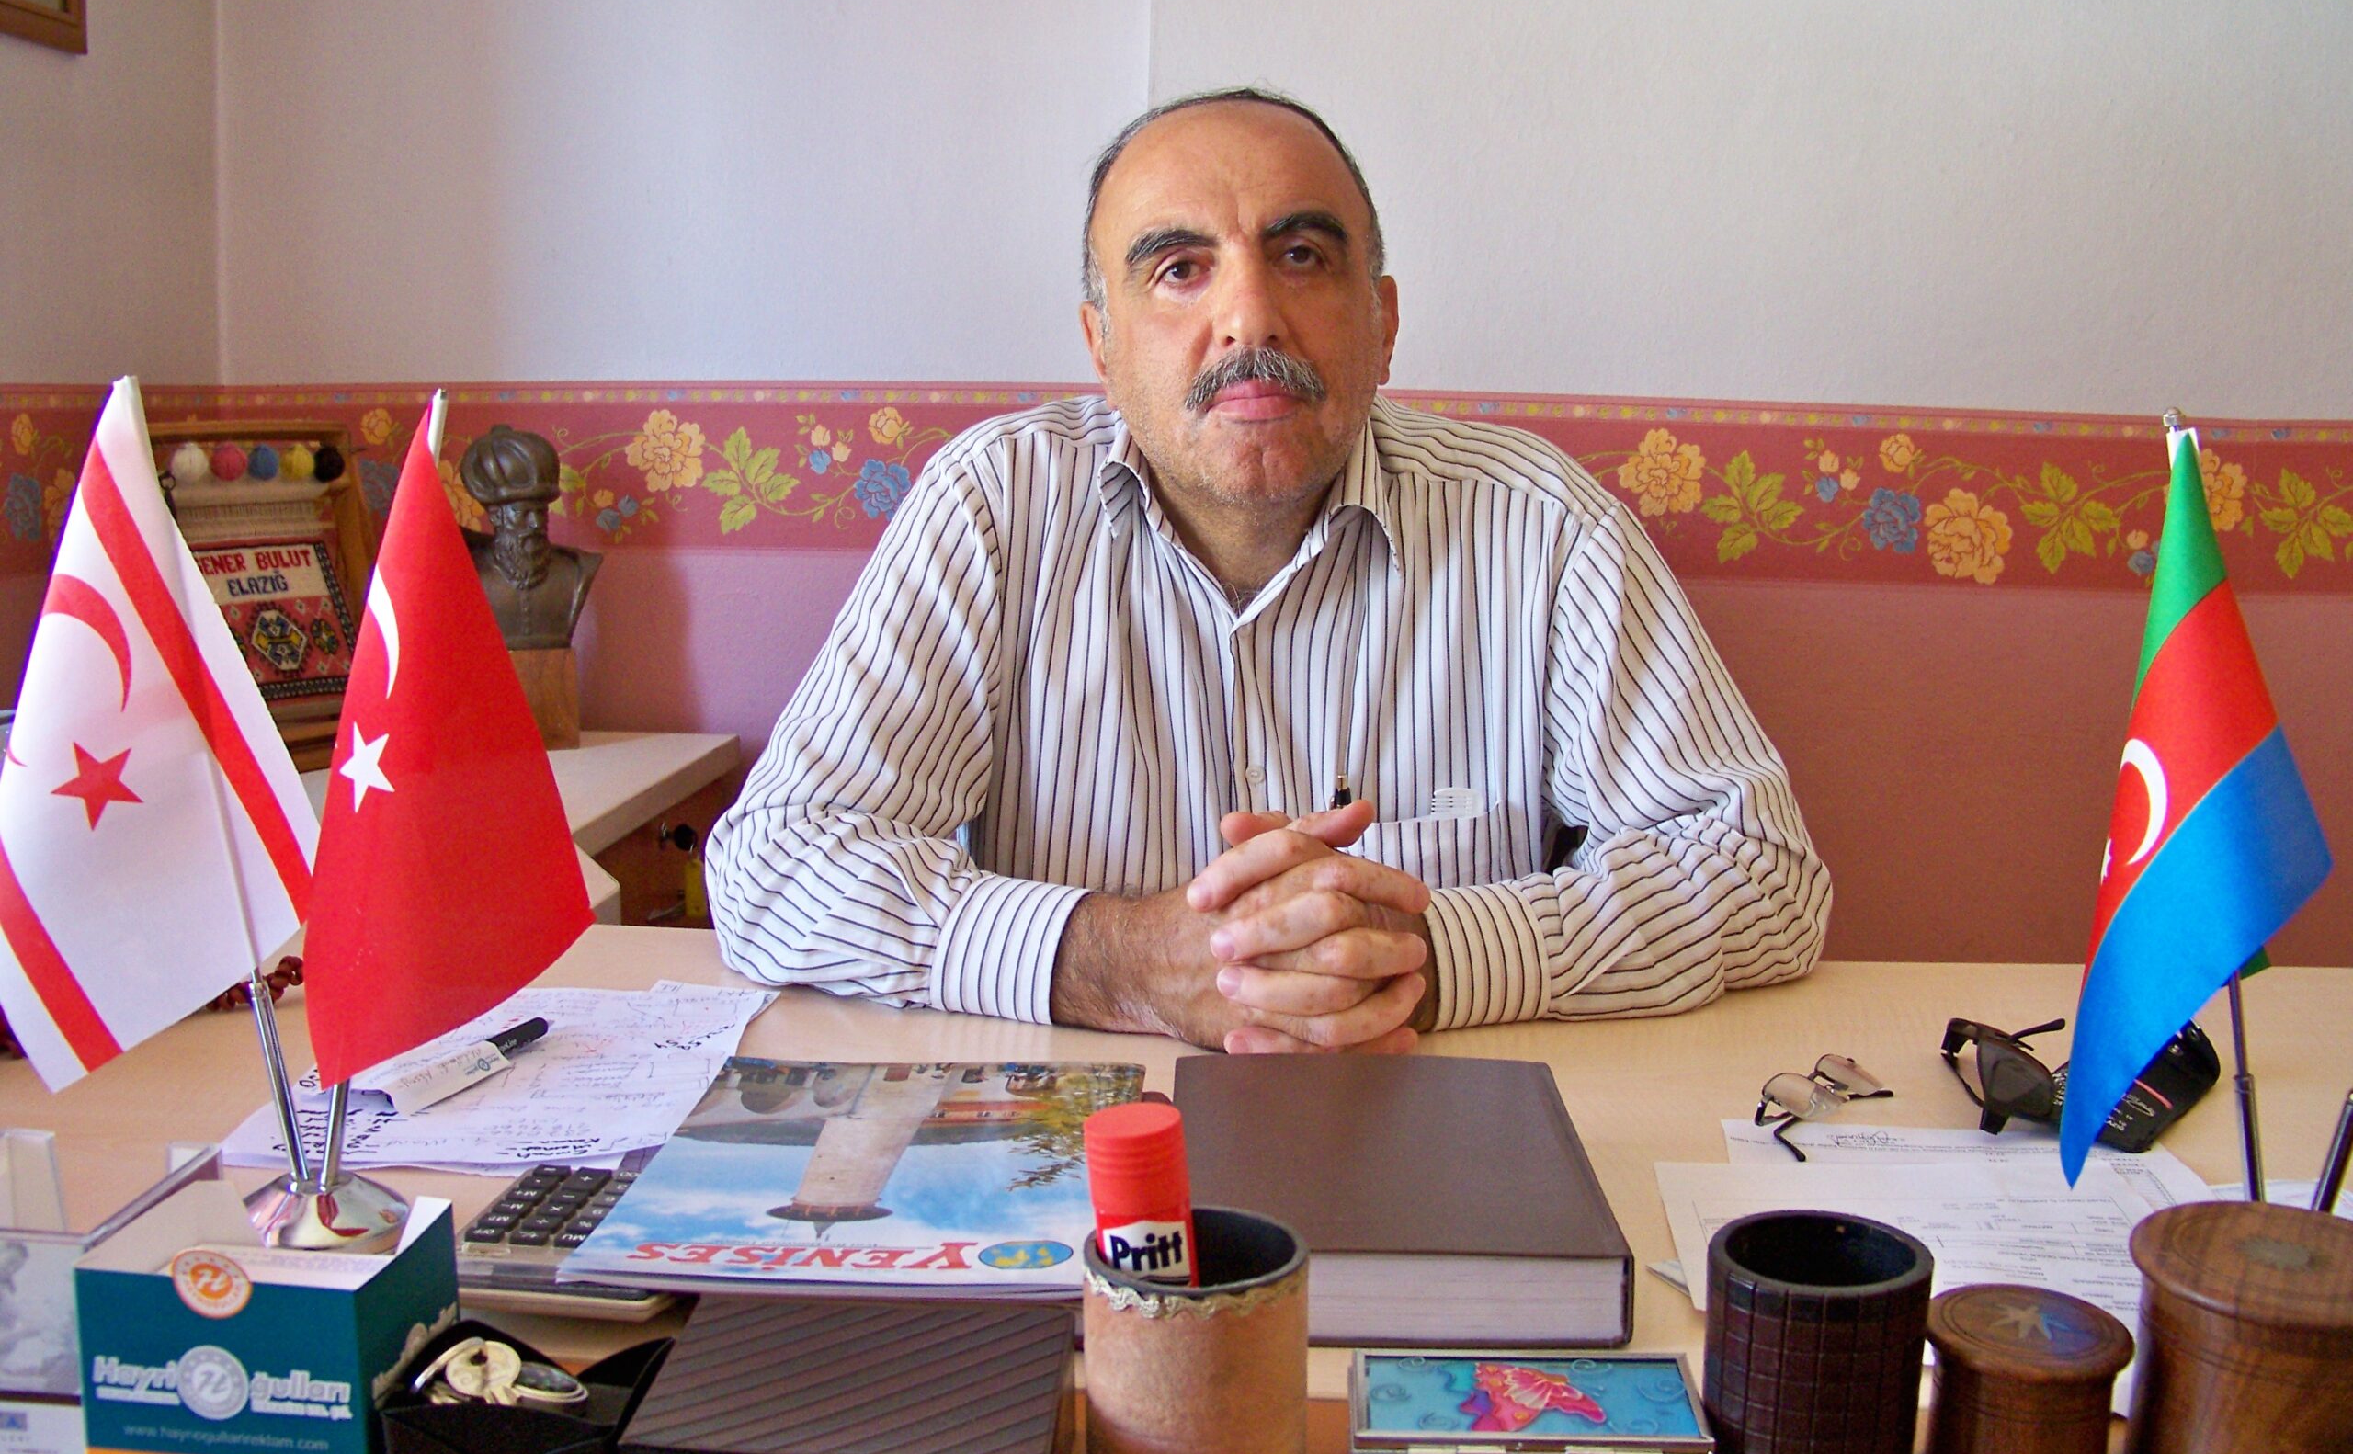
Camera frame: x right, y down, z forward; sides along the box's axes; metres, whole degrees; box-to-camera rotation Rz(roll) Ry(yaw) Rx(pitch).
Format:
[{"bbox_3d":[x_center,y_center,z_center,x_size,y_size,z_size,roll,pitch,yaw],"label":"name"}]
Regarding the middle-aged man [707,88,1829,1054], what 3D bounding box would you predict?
[{"bbox_3d":[0.058,0.252,1.430,0.650,1.255,0.600,1,9,3],"label":"middle-aged man"}]

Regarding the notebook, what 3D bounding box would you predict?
[{"bbox_3d":[0.089,0.206,1.008,0.186,0.038,0.254,1,9,1],"label":"notebook"}]

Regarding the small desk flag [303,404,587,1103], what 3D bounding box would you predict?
[{"bbox_3d":[-0.238,0.007,0.729,0.094,0.229,0.060,0,9,-6],"label":"small desk flag"}]

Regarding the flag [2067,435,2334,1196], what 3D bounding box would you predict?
[{"bbox_3d":[0.335,0.026,0.735,0.088,0.245,0.075,4,9,21],"label":"flag"}]

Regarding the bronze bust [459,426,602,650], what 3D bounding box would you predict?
[{"bbox_3d":[-0.665,-0.192,2.298,0.158,0.230,0.115,-3,9,-25],"label":"bronze bust"}]

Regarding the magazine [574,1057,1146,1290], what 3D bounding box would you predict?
[{"bbox_3d":[-0.118,0.185,0.950,0.203,0.010,0.288,0,7,0],"label":"magazine"}]

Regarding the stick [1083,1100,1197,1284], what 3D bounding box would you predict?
[{"bbox_3d":[-0.007,0.189,0.752,0.032,0.119,0.032,-7,9,-2],"label":"stick"}]

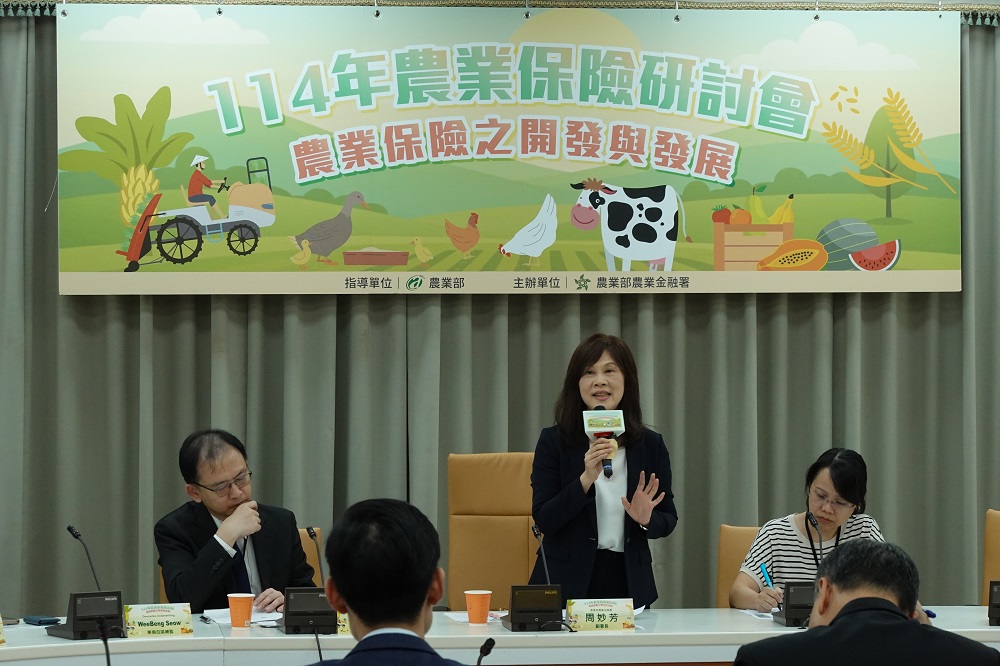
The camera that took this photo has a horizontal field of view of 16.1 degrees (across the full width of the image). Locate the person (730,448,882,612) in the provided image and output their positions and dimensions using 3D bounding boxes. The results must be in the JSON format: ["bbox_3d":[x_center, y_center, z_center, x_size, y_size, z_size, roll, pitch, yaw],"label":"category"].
[{"bbox_3d":[0.965,0.991,11.070,0.480,1.240,0.740,0,1,-6],"label":"person"}]

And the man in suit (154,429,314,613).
[{"bbox_3d":[-0.824,0.964,11.030,0.510,1.290,0.760,0,1,-13],"label":"man in suit"}]

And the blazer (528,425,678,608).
[{"bbox_3d":[0.328,0.567,11.180,0.465,0.570,0.380,0,1,-5],"label":"blazer"}]

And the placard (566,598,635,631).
[{"bbox_3d":[0.298,0.829,10.420,0.197,0.093,0.068,0,1,-6],"label":"placard"}]

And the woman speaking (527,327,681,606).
[{"bbox_3d":[0.328,0.808,11.170,0.475,1.610,0.420,0,1,-5],"label":"woman speaking"}]

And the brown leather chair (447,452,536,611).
[{"bbox_3d":[0.097,1.002,11.620,0.600,1.190,0.640,0,1,-7],"label":"brown leather chair"}]

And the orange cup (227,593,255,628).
[{"bbox_3d":[-0.769,0.824,10.470,0.083,0.097,0.083,0,1,-4],"label":"orange cup"}]

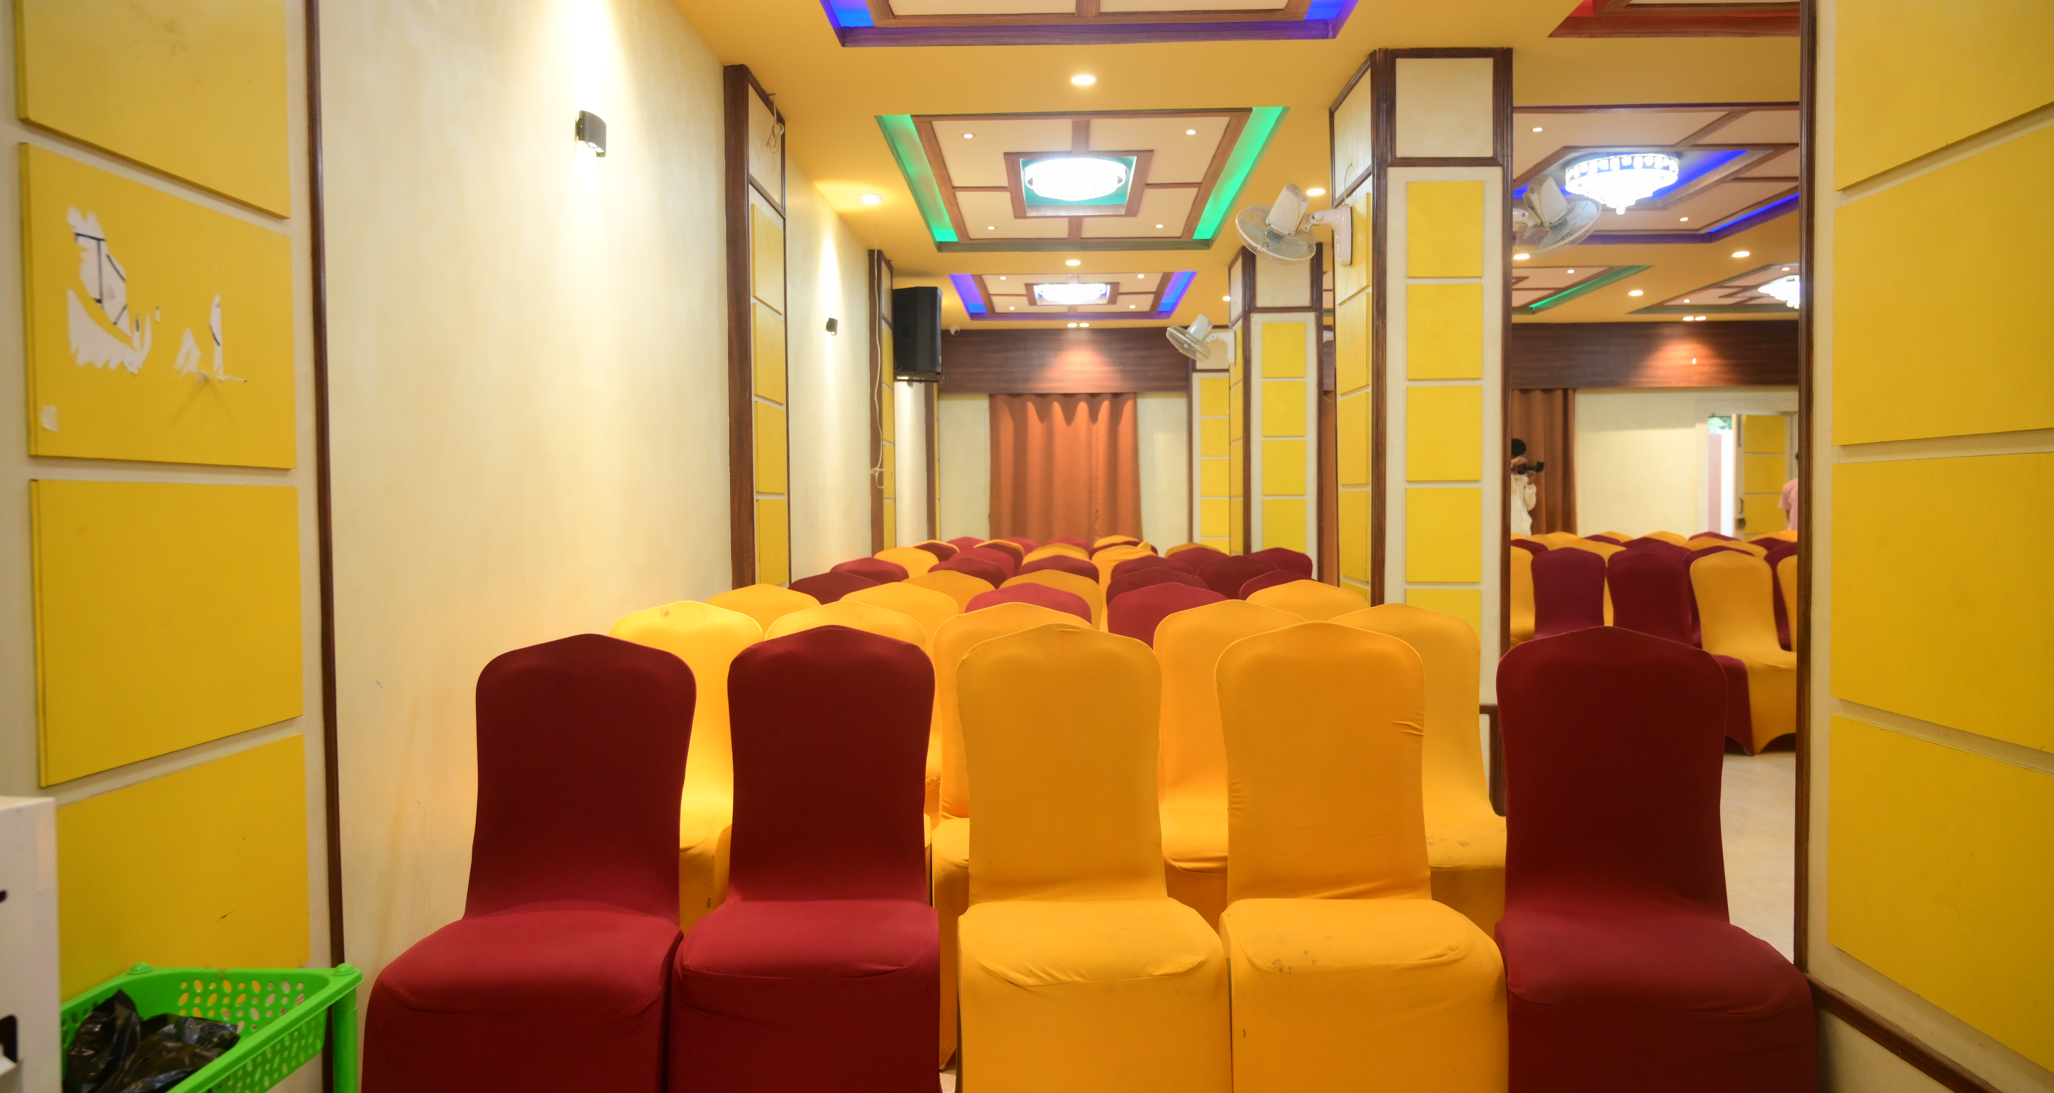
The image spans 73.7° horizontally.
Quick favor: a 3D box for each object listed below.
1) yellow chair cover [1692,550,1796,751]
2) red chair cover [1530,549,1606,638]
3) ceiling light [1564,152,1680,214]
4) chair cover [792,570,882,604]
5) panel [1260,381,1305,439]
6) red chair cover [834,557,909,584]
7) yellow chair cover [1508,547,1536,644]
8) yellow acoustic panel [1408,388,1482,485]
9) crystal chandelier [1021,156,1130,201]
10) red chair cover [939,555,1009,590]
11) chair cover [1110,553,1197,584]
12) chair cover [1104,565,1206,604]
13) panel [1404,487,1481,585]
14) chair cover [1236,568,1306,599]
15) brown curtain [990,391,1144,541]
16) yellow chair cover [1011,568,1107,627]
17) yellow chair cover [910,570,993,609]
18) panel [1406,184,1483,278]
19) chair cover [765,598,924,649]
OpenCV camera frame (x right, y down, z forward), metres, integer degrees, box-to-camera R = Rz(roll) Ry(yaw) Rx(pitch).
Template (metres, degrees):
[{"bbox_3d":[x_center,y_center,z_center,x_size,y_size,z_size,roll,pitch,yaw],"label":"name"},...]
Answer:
[{"bbox_3d":[3.610,0.492,6.700,0.455,0.945,0.560,-1,2,-7],"label":"yellow chair cover"},{"bbox_3d":[2.844,0.483,7.058,0.450,0.930,0.580,0,2,11],"label":"red chair cover"},{"bbox_3d":[3.407,-2.066,7.845,0.610,0.330,0.610,0,2,1],"label":"ceiling light"},{"bbox_3d":[-0.729,0.569,5.003,0.450,0.930,0.580,0,2,1],"label":"chair cover"},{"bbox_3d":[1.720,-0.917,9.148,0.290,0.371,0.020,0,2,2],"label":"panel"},{"bbox_3d":[-0.805,0.533,6.698,0.455,0.945,0.560,0,2,1],"label":"red chair cover"},{"bbox_3d":[2.746,0.466,7.703,0.450,0.930,0.580,0,2,1],"label":"yellow chair cover"},{"bbox_3d":[1.611,-0.432,5.280,0.291,0.370,0.025,0,2,1],"label":"yellow acoustic panel"},{"bbox_3d":[0.255,-1.892,7.093,0.540,0.200,0.540,0,2,1],"label":"crystal chandelier"},{"bbox_3d":[-0.274,0.519,6.226,0.445,0.935,0.530,0,2,1],"label":"red chair cover"},{"bbox_3d":[0.589,0.520,6.165,0.450,0.945,0.530,0,2,2],"label":"chair cover"},{"bbox_3d":[0.499,0.554,5.003,0.450,0.930,0.580,0,2,1],"label":"chair cover"},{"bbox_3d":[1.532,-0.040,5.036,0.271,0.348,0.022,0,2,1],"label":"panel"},{"bbox_3d":[1.001,0.562,5.138,0.455,0.945,0.560,0,2,1],"label":"chair cover"},{"bbox_3d":[0.385,-0.393,13.739,1.546,2.283,0.140,0,2,2],"label":"brown curtain"},{"bbox_3d":[0.083,0.563,4.849,0.450,0.945,0.530,0,2,2],"label":"yellow chair cover"},{"bbox_3d":[-0.298,0.559,4.877,0.445,0.935,0.530,0,2,1],"label":"yellow chair cover"},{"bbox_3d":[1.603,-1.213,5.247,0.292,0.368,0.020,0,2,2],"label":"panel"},{"bbox_3d":[-0.452,0.617,3.163,0.450,0.945,0.530,0,2,2],"label":"chair cover"}]

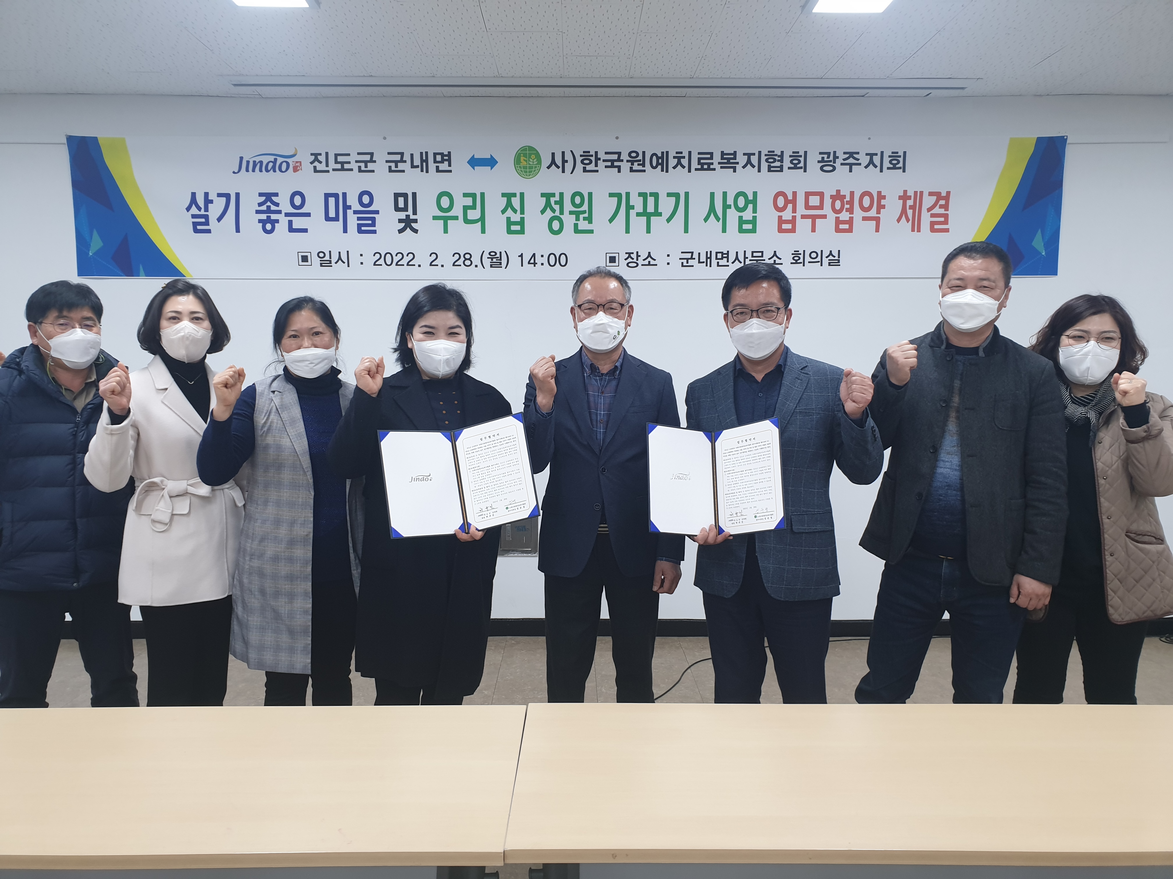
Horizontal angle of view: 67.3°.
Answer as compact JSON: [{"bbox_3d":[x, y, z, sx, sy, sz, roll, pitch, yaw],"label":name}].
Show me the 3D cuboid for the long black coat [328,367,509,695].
[{"bbox_3d":[-0.485,0.258,2.570,0.490,0.940,0.360,-1,5,-12],"label":"long black coat"}]

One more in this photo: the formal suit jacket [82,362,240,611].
[{"bbox_3d":[-1.237,0.112,2.600,0.440,0.700,0.330,-3,6,-27],"label":"formal suit jacket"}]

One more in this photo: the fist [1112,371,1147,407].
[{"bbox_3d":[1.442,-0.133,2.340,0.082,0.092,0.088,2,6,25],"label":"fist"}]

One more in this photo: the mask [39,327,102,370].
[{"bbox_3d":[-1.458,-0.259,2.500,0.145,0.120,0.110,-5,7,-45],"label":"mask"}]

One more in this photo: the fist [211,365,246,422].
[{"bbox_3d":[-0.959,-0.124,2.360,0.090,0.145,0.090,7,5,-18],"label":"fist"}]

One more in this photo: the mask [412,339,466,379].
[{"bbox_3d":[-0.411,-0.225,2.460,0.138,0.110,0.100,-1,5,-14],"label":"mask"}]

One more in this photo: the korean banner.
[{"bbox_3d":[-0.100,-1.159,4.403,4.950,0.700,0.020,0,5,-1],"label":"korean banner"}]

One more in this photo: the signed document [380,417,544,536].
[{"bbox_3d":[-0.355,0.107,2.466,0.403,0.304,0.097,-8,-15,-10],"label":"signed document"}]

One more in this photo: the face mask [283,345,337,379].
[{"bbox_3d":[-0.785,-0.221,2.500,0.150,0.100,0.090,-7,5,-13],"label":"face mask"}]

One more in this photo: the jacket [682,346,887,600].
[{"bbox_3d":[0.578,0.103,2.580,0.570,0.730,0.380,1,5,8],"label":"jacket"}]

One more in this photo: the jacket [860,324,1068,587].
[{"bbox_3d":[1.064,0.045,2.480,0.570,0.740,0.370,2,5,17],"label":"jacket"}]

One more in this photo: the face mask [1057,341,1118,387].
[{"bbox_3d":[1.355,-0.204,2.380,0.148,0.118,0.095,7,6,29],"label":"face mask"}]

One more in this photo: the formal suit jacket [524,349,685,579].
[{"bbox_3d":[0.054,0.073,2.660,0.485,0.690,0.350,0,5,-1],"label":"formal suit jacket"}]

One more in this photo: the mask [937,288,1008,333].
[{"bbox_3d":[1.058,-0.356,2.420,0.158,0.118,0.115,3,6,29],"label":"mask"}]

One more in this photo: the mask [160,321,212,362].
[{"bbox_3d":[-1.129,-0.275,2.480,0.146,0.116,0.095,-2,6,-23],"label":"mask"}]

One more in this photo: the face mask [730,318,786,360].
[{"bbox_3d":[0.476,-0.279,2.450,0.152,0.118,0.095,-1,5,14],"label":"face mask"}]

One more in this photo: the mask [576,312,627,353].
[{"bbox_3d":[0.045,-0.310,2.550,0.150,0.120,0.095,-1,5,0],"label":"mask"}]

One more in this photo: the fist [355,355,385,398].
[{"bbox_3d":[-0.605,-0.175,2.460,0.082,0.115,0.088,-1,5,-15],"label":"fist"}]

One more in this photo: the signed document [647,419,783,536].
[{"bbox_3d":[0.361,0.112,2.475,0.364,0.306,0.120,-3,-14,9],"label":"signed document"}]

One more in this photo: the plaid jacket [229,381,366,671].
[{"bbox_3d":[-0.866,0.234,2.630,0.380,0.870,0.280,-2,6,-23],"label":"plaid jacket"}]

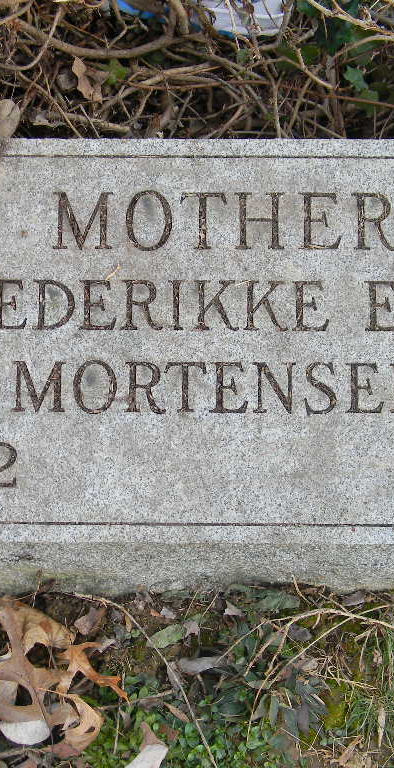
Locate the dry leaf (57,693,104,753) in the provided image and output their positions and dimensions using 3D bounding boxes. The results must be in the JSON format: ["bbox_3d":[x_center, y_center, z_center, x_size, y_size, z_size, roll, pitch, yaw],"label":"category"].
[{"bbox_3d":[-0.083,0.241,0.860,0.034,0.018,0.041,-2,74,0],"label":"dry leaf"}]

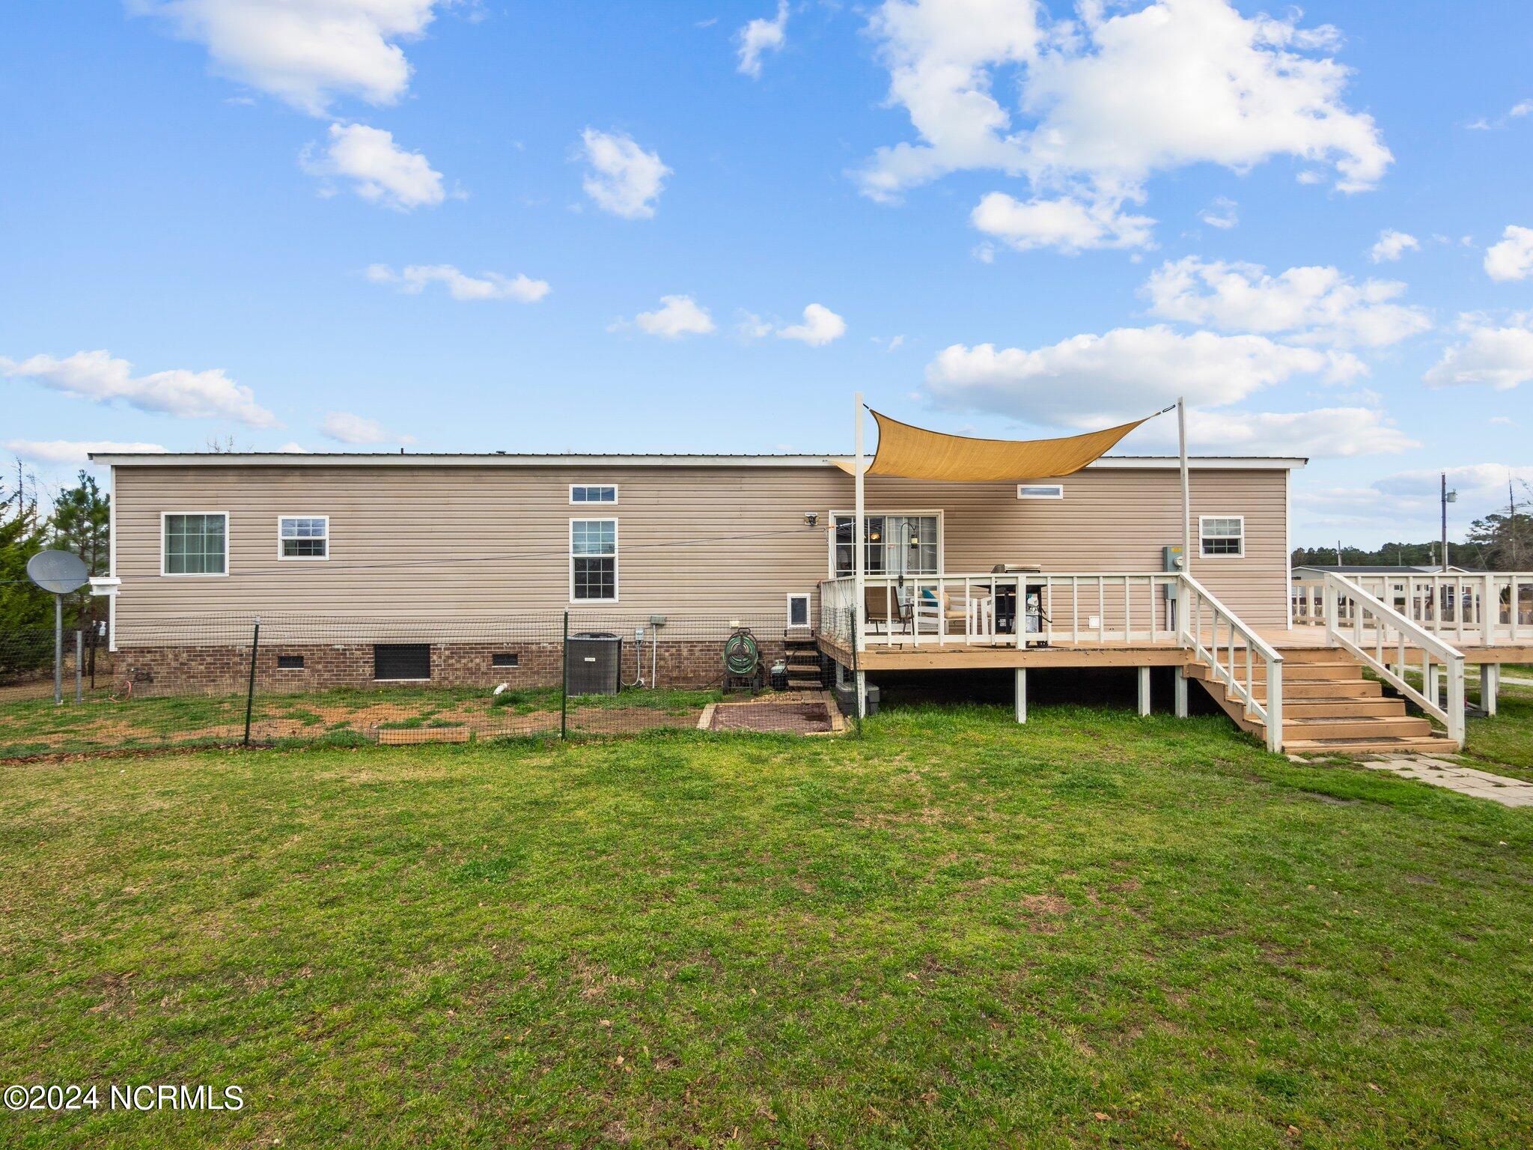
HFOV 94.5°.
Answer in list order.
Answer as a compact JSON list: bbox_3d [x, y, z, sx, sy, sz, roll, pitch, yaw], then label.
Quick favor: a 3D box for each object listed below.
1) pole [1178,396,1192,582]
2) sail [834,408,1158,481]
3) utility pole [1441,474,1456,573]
[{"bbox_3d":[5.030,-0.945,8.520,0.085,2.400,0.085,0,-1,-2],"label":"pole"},{"bbox_3d":[2.930,-1.630,10.080,3.500,0.680,3.150,0,-1,-2],"label":"sail"},{"bbox_3d":[52.000,-3.000,54.000,0.750,9.600,0.450,-1,-2,44],"label":"utility pole"}]

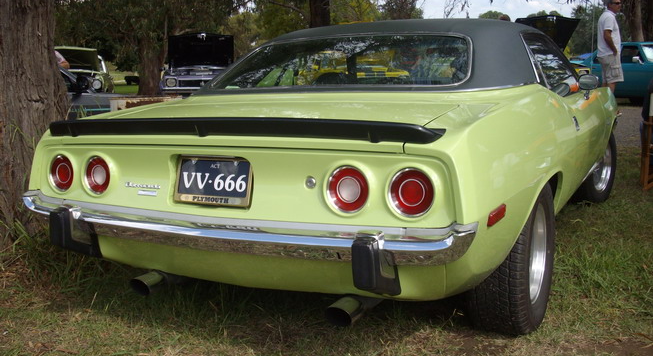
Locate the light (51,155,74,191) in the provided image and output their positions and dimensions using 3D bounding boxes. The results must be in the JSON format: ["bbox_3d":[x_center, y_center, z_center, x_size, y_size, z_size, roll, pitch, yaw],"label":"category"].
[{"bbox_3d":[-0.984,-0.019,2.625,0.138,0.138,0.050,3,4,31],"label":"light"}]

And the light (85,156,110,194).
[{"bbox_3d":[-0.818,-0.009,2.525,0.138,0.138,0.050,3,4,29],"label":"light"}]

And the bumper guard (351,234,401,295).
[{"bbox_3d":[0.141,0.250,2.007,0.075,0.200,0.150,3,10,27],"label":"bumper guard"}]

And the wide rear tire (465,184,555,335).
[{"bbox_3d":[0.769,0.306,2.933,0.285,0.675,0.675,3,10,27],"label":"wide rear tire"}]

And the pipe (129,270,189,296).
[{"bbox_3d":[-0.651,0.396,2.689,0.075,0.075,0.260,3,10,27],"label":"pipe"}]

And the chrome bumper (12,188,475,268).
[{"bbox_3d":[-0.392,0.147,2.275,1.780,0.120,0.150,3,10,27],"label":"chrome bumper"}]

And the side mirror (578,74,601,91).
[{"bbox_3d":[1.567,-0.560,4.157,0.135,0.105,0.100,5,11,38],"label":"side mirror"}]

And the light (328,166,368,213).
[{"bbox_3d":[0.069,0.033,2.066,0.138,0.138,0.050,3,4,26],"label":"light"}]

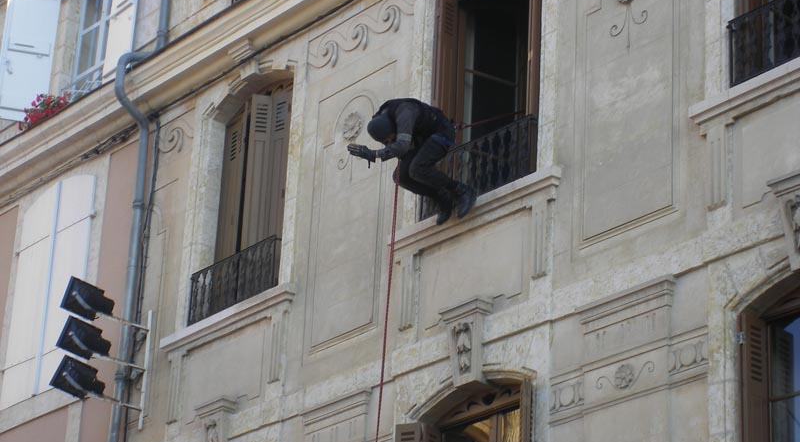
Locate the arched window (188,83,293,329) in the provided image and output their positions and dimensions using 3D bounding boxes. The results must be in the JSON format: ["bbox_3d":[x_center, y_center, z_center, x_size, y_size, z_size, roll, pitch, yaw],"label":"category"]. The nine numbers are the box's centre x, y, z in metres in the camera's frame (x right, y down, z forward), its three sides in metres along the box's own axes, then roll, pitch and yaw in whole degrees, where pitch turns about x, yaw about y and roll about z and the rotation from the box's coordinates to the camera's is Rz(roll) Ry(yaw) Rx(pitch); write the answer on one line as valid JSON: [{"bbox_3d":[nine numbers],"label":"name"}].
[{"bbox_3d":[-1.294,-0.229,21.228,0.284,2.184,1.396,19,-28,-33],"label":"arched window"}]

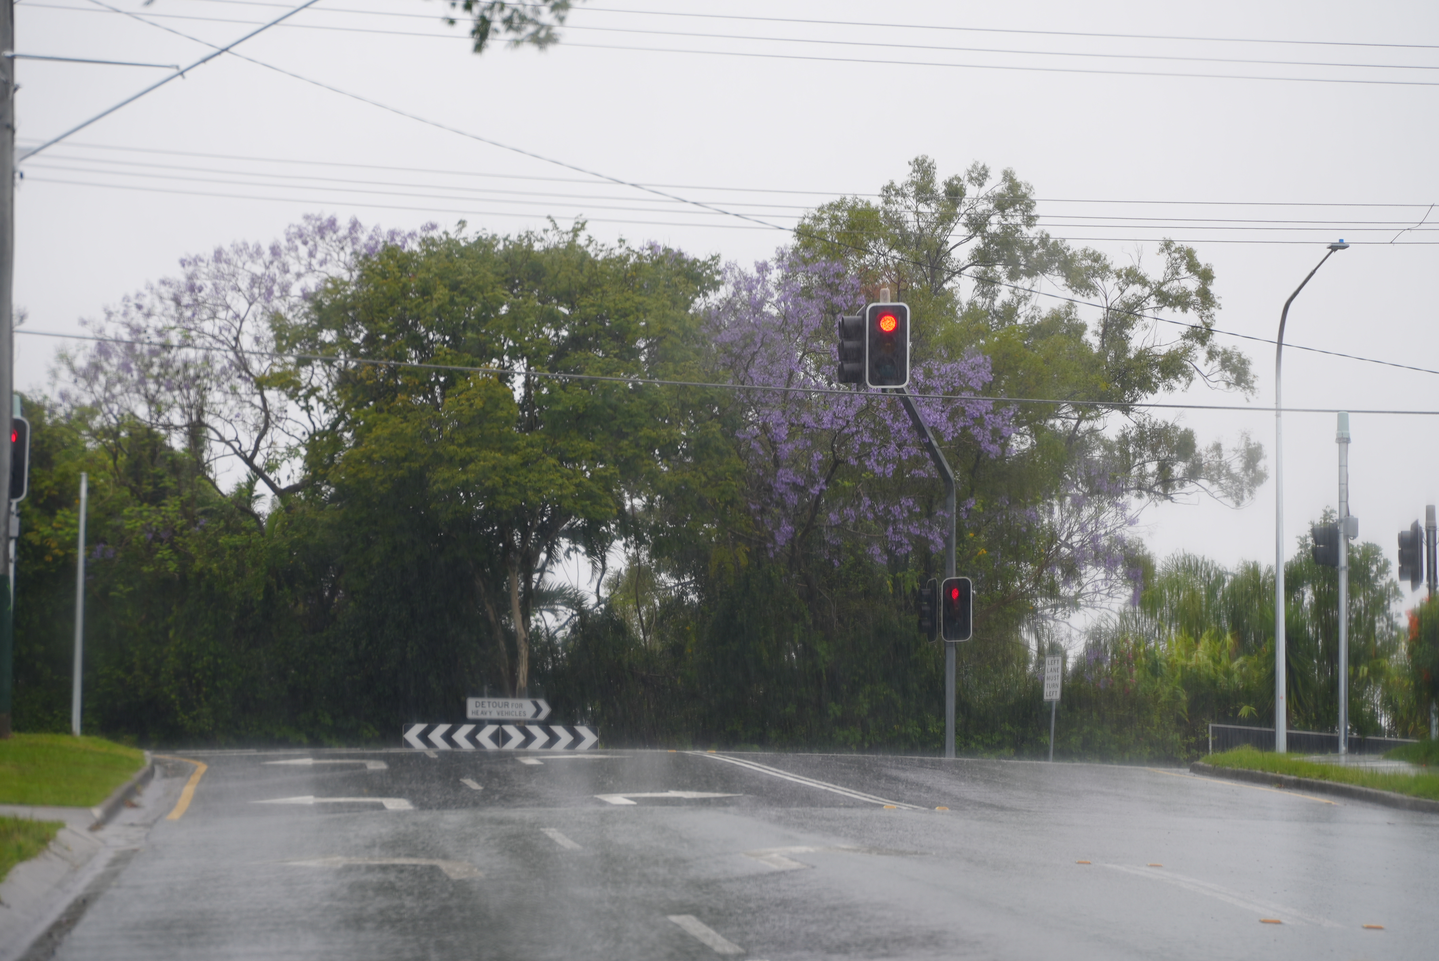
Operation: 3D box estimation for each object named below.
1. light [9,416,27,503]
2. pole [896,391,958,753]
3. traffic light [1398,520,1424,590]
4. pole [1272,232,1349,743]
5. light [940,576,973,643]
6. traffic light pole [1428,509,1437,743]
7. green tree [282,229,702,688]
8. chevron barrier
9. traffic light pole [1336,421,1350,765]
[{"bbox_3d":[-9.274,-0.269,61.600,0.560,1.130,0.420,0,-2,-12],"label":"light"},{"bbox_3d":[3.450,1.660,80.700,0.220,6.750,2.100,-1,-2,30],"label":"pole"},{"bbox_3d":[11.437,1.236,78.000,0.420,1.130,0.560,0,-2,10],"label":"traffic light"},{"bbox_3d":[7.780,0.170,62.100,0.300,6.800,1.400,-2,-3,41],"label":"pole"},{"bbox_3d":[4.067,2.222,81.100,0.570,1.120,0.420,-1,-2,16],"label":"light"},{"bbox_3d":[11.826,2.546,78.300,0.160,4.270,0.160,0,-2,0],"label":"traffic light pole"},{"bbox_3d":[-4.031,0.207,87.000,7.900,9.700,7.400,0,-2,0],"label":"green tree"},{"bbox_3d":[-3.608,4.255,78.000,3.220,0.420,0.080,0,-2,-4],"label":"chevron barrier"},{"bbox_3d":[8.058,1.337,61.000,0.160,4.420,0.160,0,-2,0],"label":"traffic light pole"}]

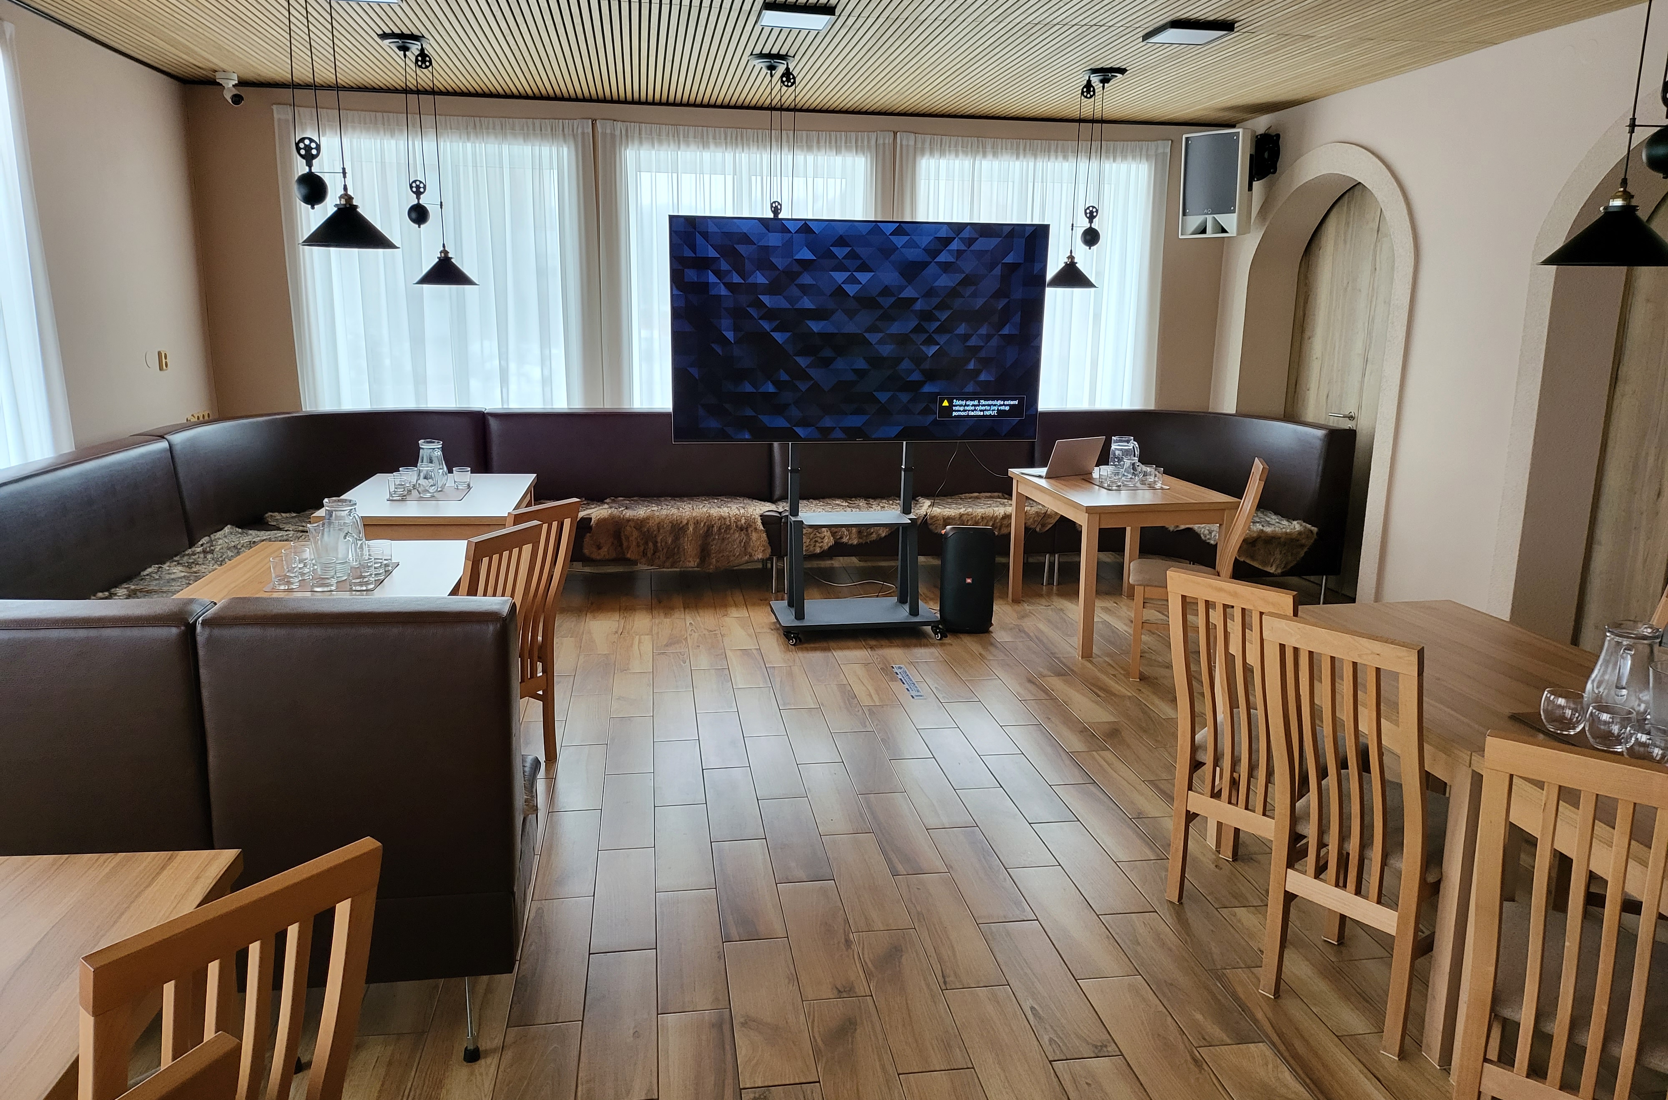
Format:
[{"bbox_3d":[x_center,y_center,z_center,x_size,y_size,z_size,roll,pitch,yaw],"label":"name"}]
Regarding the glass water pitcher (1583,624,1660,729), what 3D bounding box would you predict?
[{"bbox_3d":[1.821,0.286,2.662,0.173,0.223,0.149,-10,16,-41],"label":"glass water pitcher"}]

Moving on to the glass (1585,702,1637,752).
[{"bbox_3d":[1.681,0.388,2.504,0.086,0.085,0.086,-1,12,-9],"label":"glass"}]

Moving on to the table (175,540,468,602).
[{"bbox_3d":[-1.701,0.470,3.997,0.850,0.755,1.300,-1,12,-9],"label":"table"}]

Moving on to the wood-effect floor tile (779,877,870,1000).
[{"bbox_3d":[-0.037,1.053,3.146,0.173,0.010,0.599,-1,12,-9],"label":"wood-effect floor tile"}]

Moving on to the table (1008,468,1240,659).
[{"bbox_3d":[1.507,0.031,6.272,0.820,0.765,1.265,-1,12,-8],"label":"table"}]

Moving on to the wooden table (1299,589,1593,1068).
[{"bbox_3d":[1.696,0.672,3.224,0.890,0.755,1.247,-1,12,-9],"label":"wooden table"}]

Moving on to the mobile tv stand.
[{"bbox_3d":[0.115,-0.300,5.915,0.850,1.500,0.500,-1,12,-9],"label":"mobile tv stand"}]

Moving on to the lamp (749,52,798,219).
[{"bbox_3d":[-0.240,-1.904,5.798,0.374,1.080,0.310,-1,12,-9],"label":"lamp"}]

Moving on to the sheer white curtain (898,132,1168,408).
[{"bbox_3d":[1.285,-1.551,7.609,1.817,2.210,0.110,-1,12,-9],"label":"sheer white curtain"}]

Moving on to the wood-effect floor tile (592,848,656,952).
[{"bbox_3d":[-0.604,1.003,3.341,0.176,0.010,0.600,-1,12,-9],"label":"wood-effect floor tile"}]

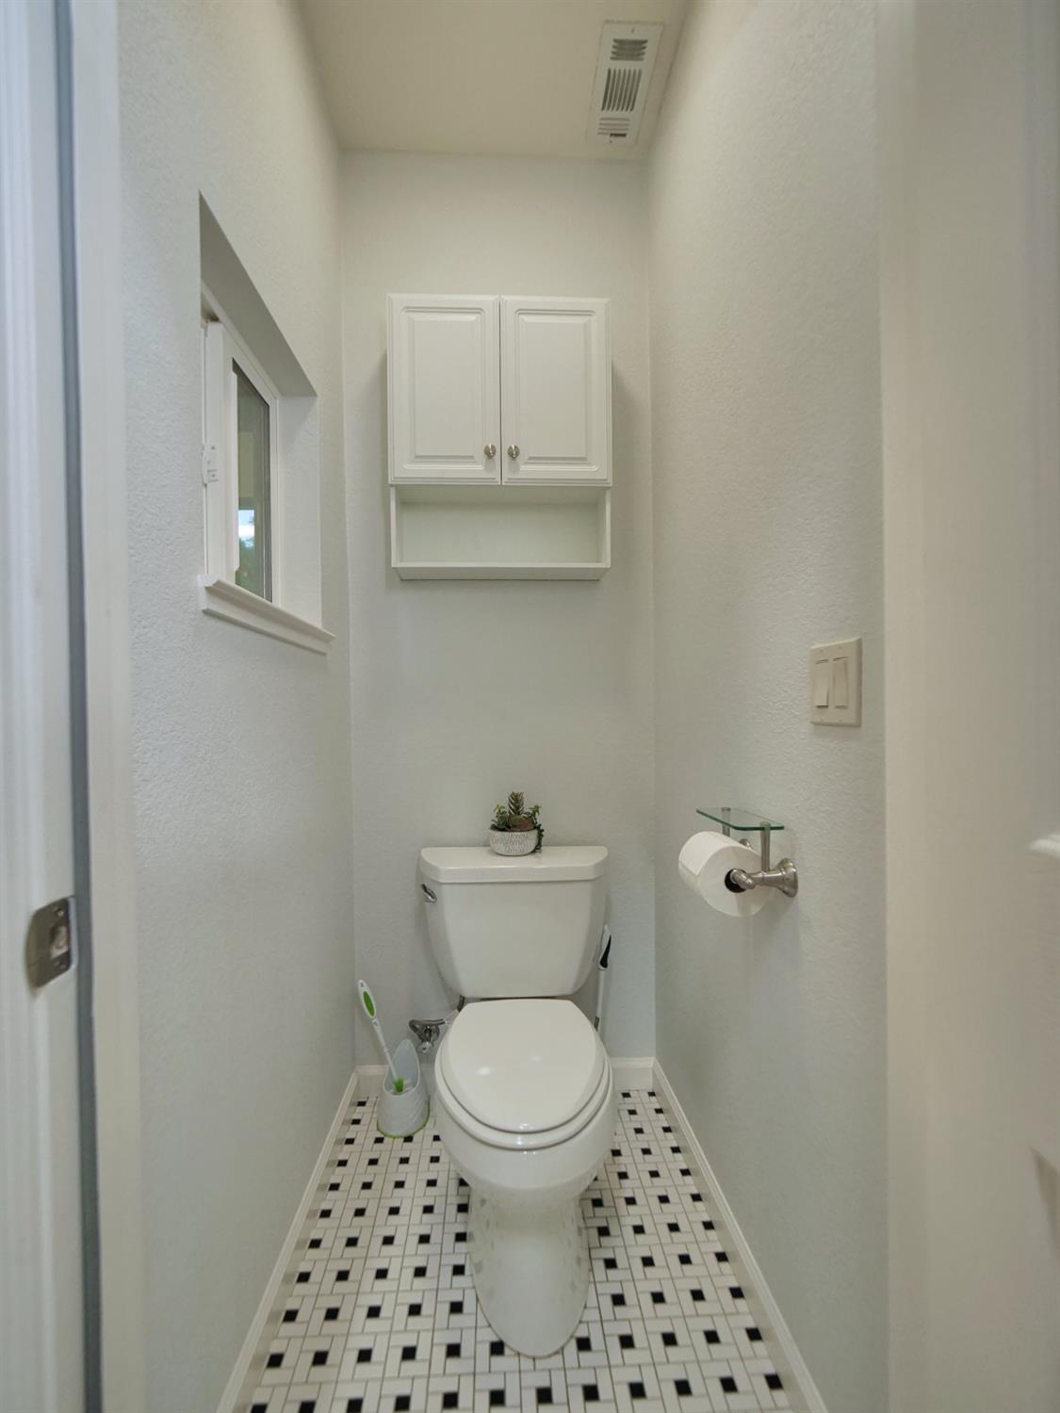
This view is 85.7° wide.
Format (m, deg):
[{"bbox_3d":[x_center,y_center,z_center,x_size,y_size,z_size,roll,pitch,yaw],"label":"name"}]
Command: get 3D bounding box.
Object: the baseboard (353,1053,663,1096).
[{"bbox_3d":[-0.067,1.090,1.675,0.889,0.093,0.014,0,-1,-3],"label":"baseboard"}]

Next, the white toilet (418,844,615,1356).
[{"bbox_3d":[-0.025,0.768,1.294,0.520,0.725,0.740,0,-1,-3],"label":"white toilet"}]

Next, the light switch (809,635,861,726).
[{"bbox_3d":[0.415,-0.031,0.783,0.010,0.115,0.117,0,-1,-3],"label":"light switch"}]

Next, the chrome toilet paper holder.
[{"bbox_3d":[0.360,0.244,0.986,0.100,0.115,0.215,0,-1,-3],"label":"chrome toilet paper holder"}]

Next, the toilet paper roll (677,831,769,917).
[{"bbox_3d":[0.321,0.278,0.957,0.108,0.112,0.108,0,-1,-3],"label":"toilet paper roll"}]

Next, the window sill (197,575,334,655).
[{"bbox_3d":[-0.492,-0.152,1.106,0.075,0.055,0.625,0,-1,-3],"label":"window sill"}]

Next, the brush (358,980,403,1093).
[{"bbox_3d":[-0.417,0.946,1.596,0.065,0.369,0.065,-21,-8,-3],"label":"brush"}]

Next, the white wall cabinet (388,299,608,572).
[{"bbox_3d":[-0.082,-0.741,1.623,0.597,0.735,0.172,0,-1,-3],"label":"white wall cabinet"}]

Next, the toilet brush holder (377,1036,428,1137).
[{"bbox_3d":[-0.349,1.047,1.570,0.140,0.180,0.135,0,-1,9],"label":"toilet brush holder"}]

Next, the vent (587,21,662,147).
[{"bbox_3d":[0.247,-1.659,1.544,0.146,0.015,0.305,0,-1,-3],"label":"vent"}]

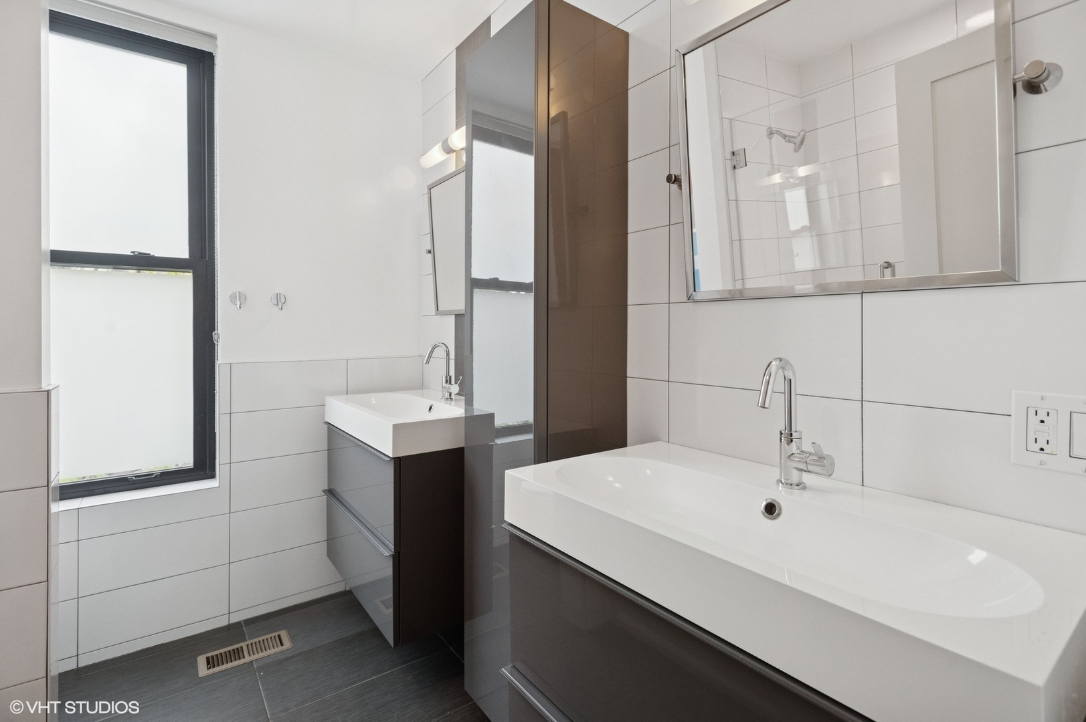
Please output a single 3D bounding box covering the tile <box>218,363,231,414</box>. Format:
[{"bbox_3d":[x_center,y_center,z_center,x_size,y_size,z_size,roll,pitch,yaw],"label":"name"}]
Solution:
[{"bbox_3d":[-1.295,0.112,2.086,0.036,0.203,0.012,-1,1,-37],"label":"tile"}]

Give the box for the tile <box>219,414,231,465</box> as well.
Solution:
[{"bbox_3d":[-1.295,0.316,2.086,0.036,0.203,0.012,-1,1,-37],"label":"tile"}]

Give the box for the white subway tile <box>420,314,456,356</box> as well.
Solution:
[{"bbox_3d":[-0.495,-0.115,2.455,0.012,0.203,0.348,0,1,-37],"label":"white subway tile"}]

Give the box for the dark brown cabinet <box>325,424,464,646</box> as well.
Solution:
[{"bbox_3d":[-0.507,0.573,2.056,0.483,0.590,0.797,-1,2,-37],"label":"dark brown cabinet"}]

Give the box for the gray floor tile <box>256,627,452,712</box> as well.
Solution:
[{"bbox_3d":[-0.683,1.090,1.875,0.608,0.010,0.303,-2,4,-37],"label":"gray floor tile"}]

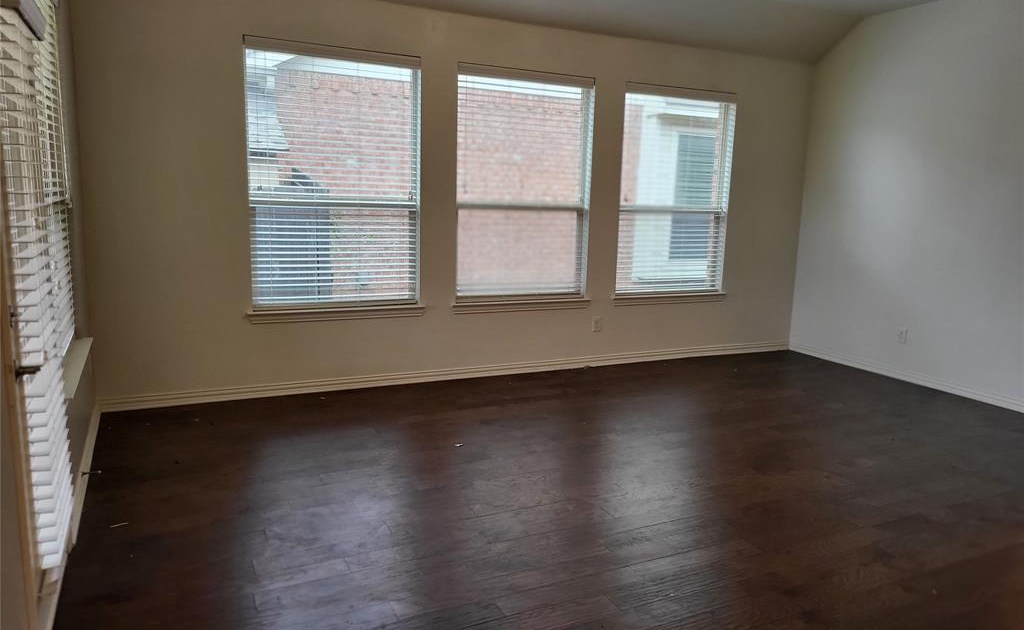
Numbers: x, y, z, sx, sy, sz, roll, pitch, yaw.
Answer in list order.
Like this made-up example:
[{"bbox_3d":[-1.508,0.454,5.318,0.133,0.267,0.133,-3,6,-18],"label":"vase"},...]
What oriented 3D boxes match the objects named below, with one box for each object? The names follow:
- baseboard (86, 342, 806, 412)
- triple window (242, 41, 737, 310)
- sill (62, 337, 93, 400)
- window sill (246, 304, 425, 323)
[{"bbox_3d":[0.101,0.434,5.803,6.035,0.088,0.020,-3,10,-27],"label":"baseboard"},{"bbox_3d":[0.118,-1.000,5.620,4.168,1.775,0.100,-3,10,-27],"label":"triple window"},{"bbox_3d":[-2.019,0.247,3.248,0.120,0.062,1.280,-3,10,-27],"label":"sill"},{"bbox_3d":[-1.233,-0.013,5.077,1.257,0.084,0.125,-3,10,-27],"label":"window sill"}]

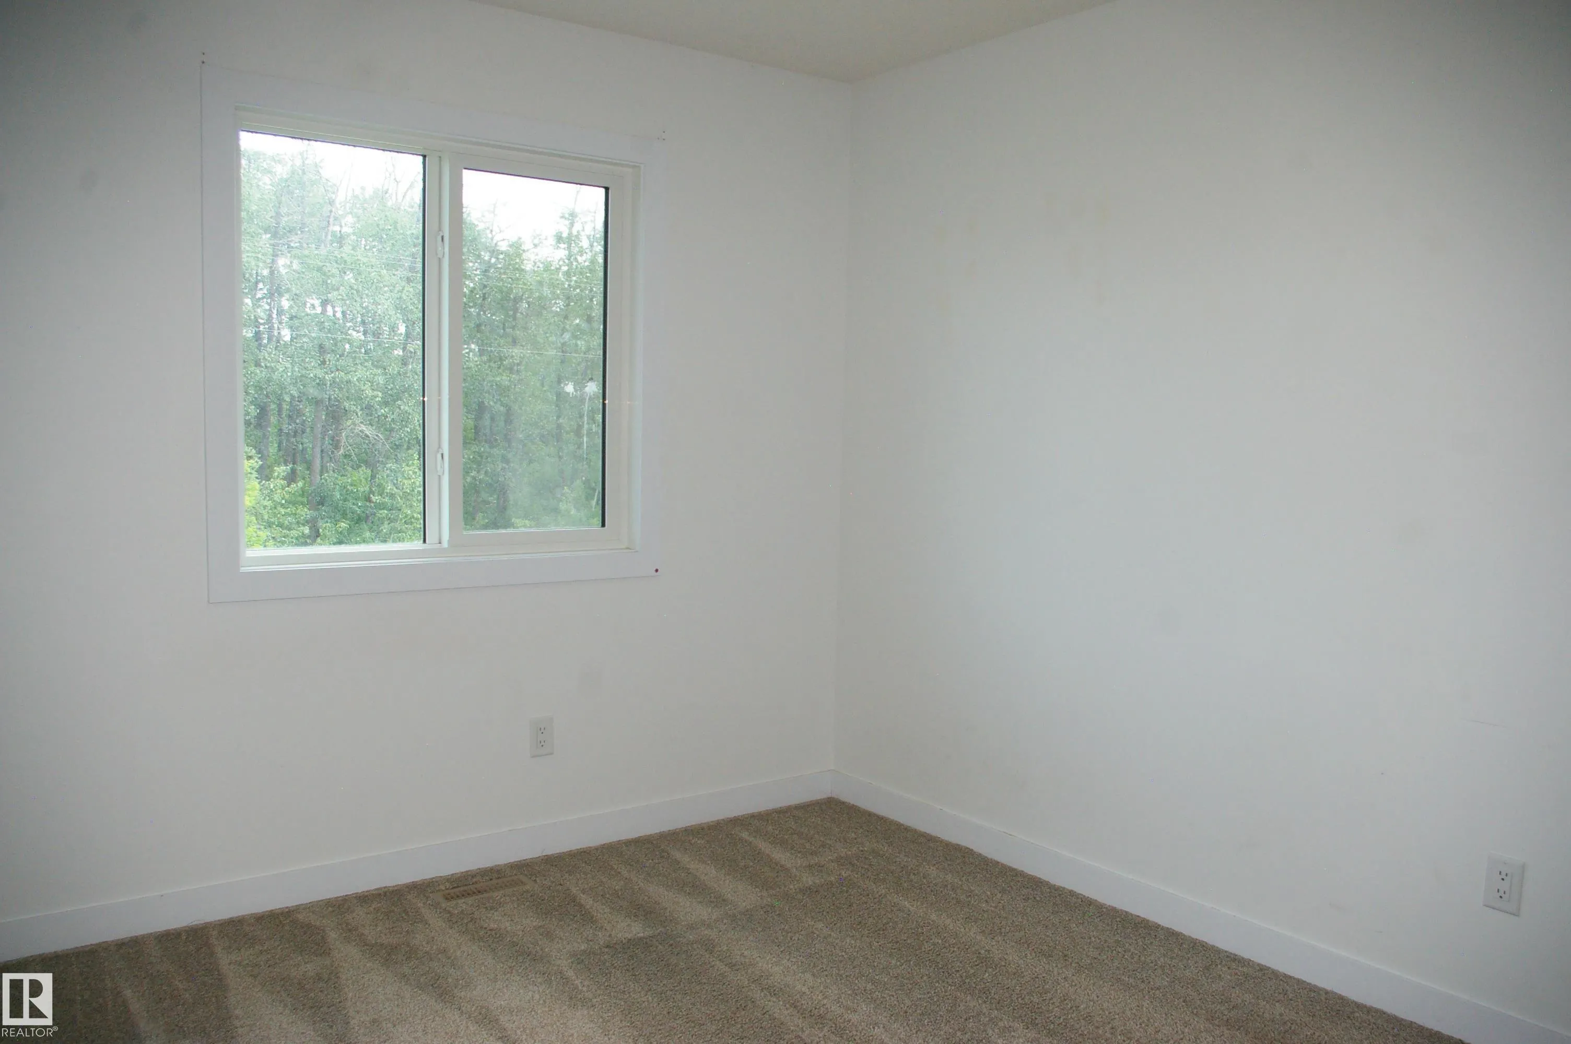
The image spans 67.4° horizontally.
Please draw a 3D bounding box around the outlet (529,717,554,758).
[{"bbox_3d":[-0.718,0.636,3.476,0.071,0.116,0.012,-1,5,-34],"label":"outlet"}]

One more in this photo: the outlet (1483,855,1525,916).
[{"bbox_3d":[1.494,0.753,2.445,0.012,0.116,0.071,-2,5,-39],"label":"outlet"}]

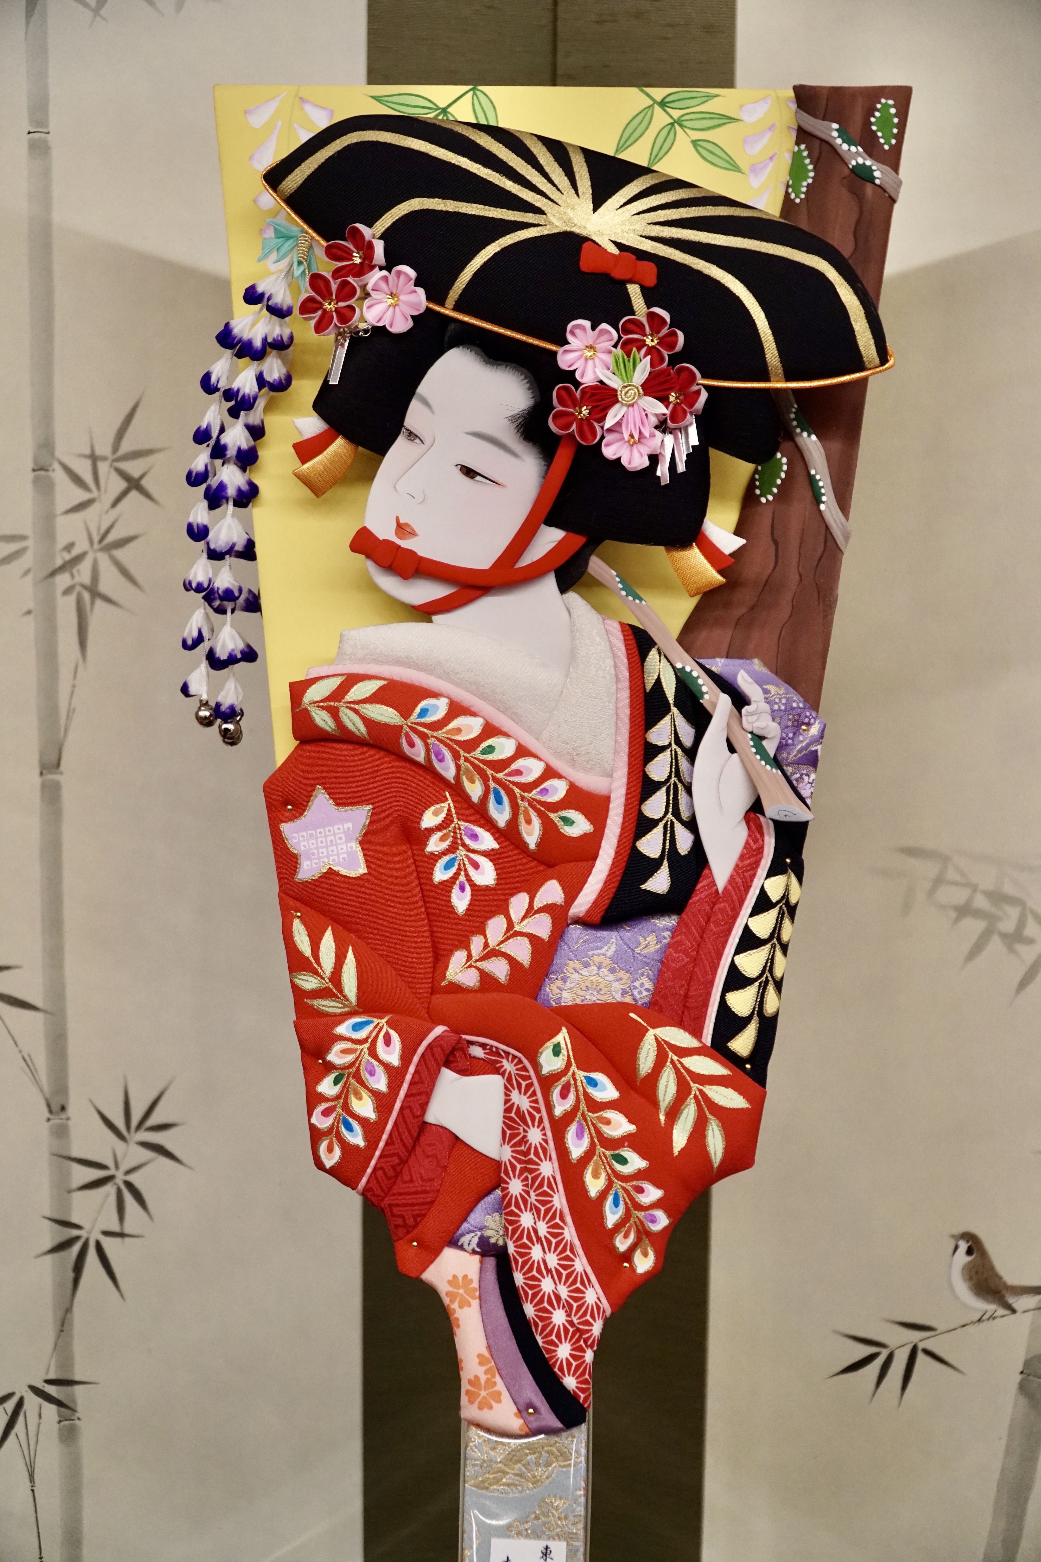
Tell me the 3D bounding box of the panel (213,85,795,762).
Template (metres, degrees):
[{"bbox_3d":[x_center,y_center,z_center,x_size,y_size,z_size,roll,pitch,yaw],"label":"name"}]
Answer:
[{"bbox_3d":[-0.006,-0.135,1.058,0.222,0.257,0.018,1,2,2],"label":"panel"}]

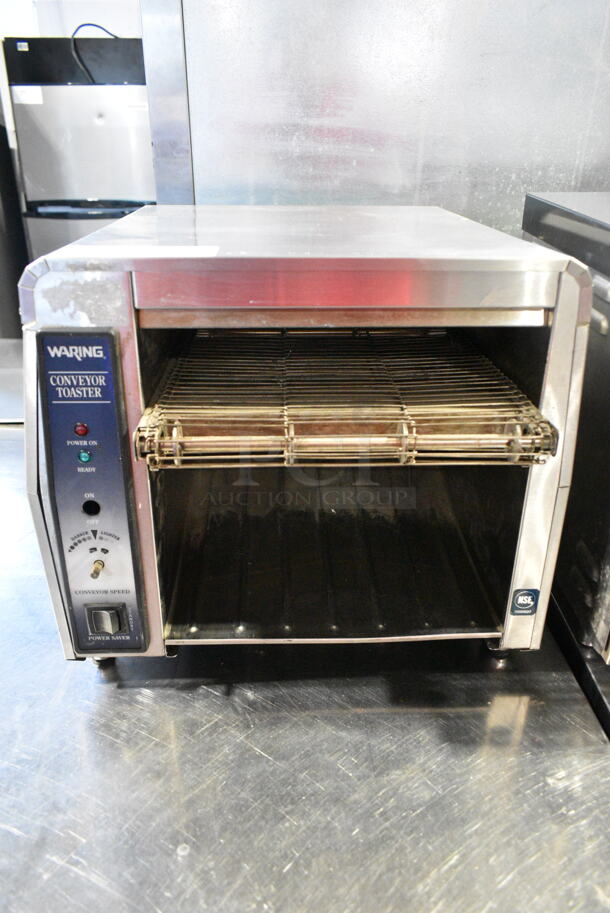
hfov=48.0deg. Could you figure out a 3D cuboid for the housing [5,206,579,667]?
[{"bbox_3d":[-0.006,-0.069,0.674,0.370,0.300,0.405,-1,24,-2],"label":"housing"}]

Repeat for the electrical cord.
[{"bbox_3d":[-0.890,-1.700,2.920,0.205,0.230,0.120,0,24,0],"label":"electrical cord"}]

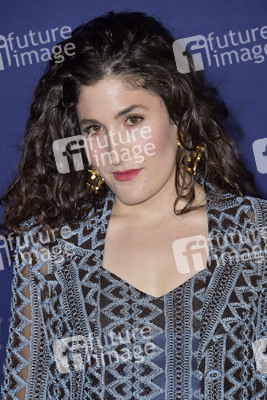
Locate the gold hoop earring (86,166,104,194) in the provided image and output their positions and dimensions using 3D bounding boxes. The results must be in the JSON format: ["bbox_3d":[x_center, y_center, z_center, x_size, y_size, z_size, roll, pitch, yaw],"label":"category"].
[{"bbox_3d":[-0.053,-0.030,2.660,0.030,0.042,0.016,0,0,25],"label":"gold hoop earring"}]

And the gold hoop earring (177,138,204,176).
[{"bbox_3d":[0.082,-0.061,2.720,0.039,0.053,0.018,-3,4,0],"label":"gold hoop earring"}]

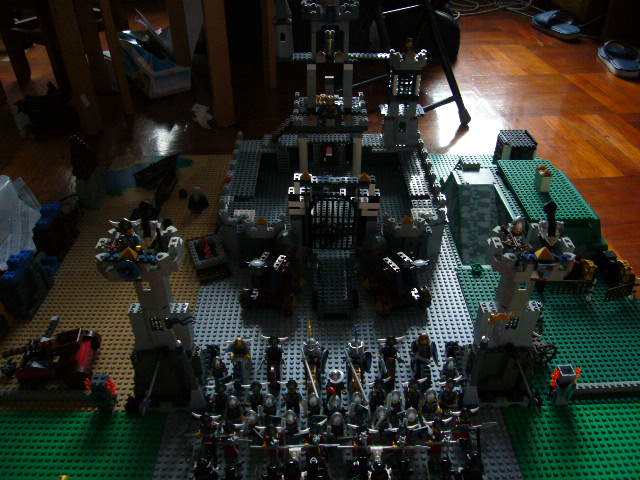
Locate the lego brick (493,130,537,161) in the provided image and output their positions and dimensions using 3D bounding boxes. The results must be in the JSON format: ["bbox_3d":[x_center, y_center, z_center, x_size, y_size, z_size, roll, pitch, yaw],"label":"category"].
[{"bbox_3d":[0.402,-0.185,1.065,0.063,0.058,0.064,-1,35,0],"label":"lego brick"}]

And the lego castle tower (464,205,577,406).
[{"bbox_3d":[0.211,0.082,0.563,0.093,0.212,0.078,-1,35,0],"label":"lego castle tower"}]

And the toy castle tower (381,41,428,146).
[{"bbox_3d":[0.149,-0.261,0.934,0.072,0.186,0.064,-1,35,0],"label":"toy castle tower"}]

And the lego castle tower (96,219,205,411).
[{"bbox_3d":[-0.178,0.088,0.565,0.092,0.208,0.078,-1,35,0],"label":"lego castle tower"}]

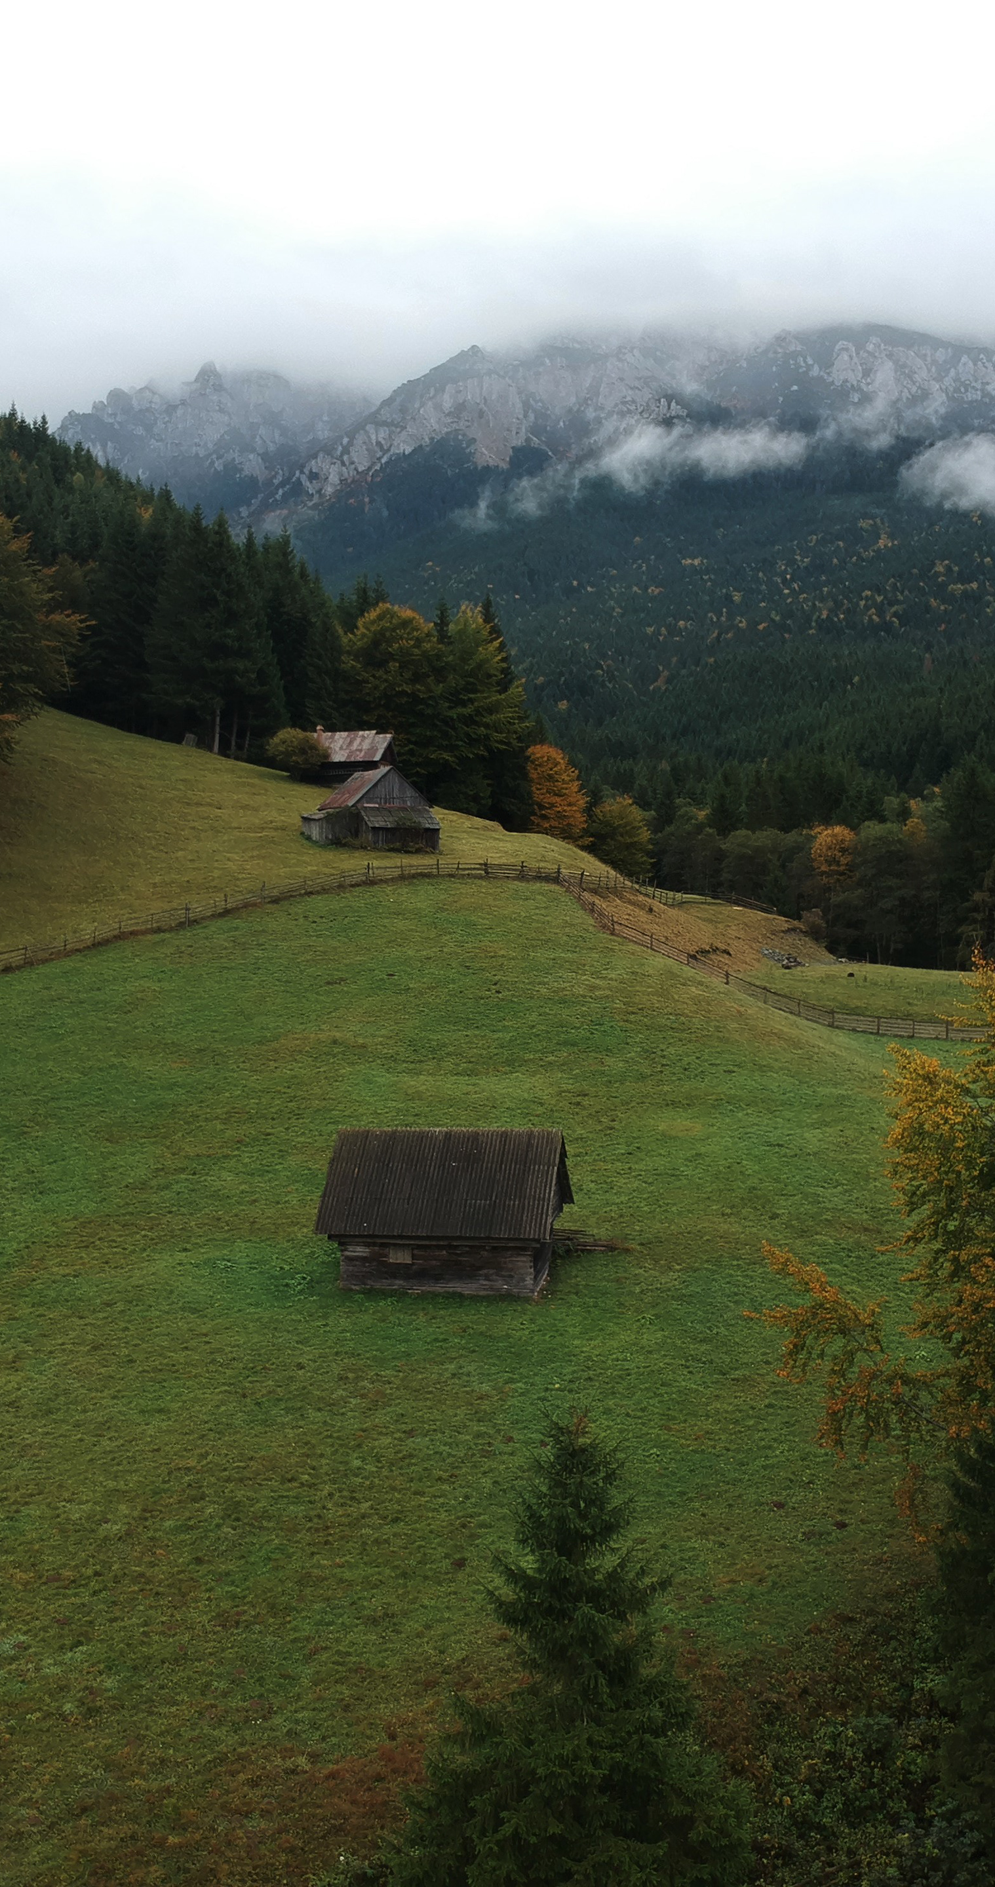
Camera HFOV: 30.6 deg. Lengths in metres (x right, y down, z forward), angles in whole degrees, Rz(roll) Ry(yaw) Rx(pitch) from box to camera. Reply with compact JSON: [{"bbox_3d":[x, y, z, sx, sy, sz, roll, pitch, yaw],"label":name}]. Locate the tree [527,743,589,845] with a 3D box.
[{"bbox_3d":[4.883,-11.768,148.000,5.200,8.900,5.200,-1,3,0],"label":"tree"}]

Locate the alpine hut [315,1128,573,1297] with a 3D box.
[{"bbox_3d":[-1.429,7.946,55.020,6.900,4.649,5.274,0,3,11],"label":"alpine hut"}]

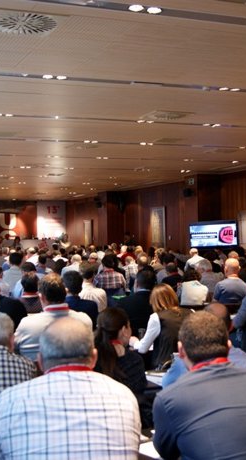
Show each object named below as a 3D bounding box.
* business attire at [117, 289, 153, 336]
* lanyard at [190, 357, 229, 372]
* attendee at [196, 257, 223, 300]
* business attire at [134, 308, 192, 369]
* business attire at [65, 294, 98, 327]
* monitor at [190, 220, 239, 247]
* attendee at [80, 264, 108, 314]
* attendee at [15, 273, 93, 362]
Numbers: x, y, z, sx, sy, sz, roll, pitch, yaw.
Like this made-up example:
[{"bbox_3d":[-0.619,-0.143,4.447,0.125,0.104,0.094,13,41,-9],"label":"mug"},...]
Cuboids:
[{"bbox_3d":[0.176,0.834,5.947,0.500,0.660,0.380,-1,-1,-16],"label":"business attire"},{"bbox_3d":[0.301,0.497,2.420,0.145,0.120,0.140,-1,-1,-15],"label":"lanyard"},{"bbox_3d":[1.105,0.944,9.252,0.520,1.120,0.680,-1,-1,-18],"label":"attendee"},{"bbox_3d":[0.306,0.834,4.747,0.470,0.600,0.420,-1,-1,-22],"label":"business attire"},{"bbox_3d":[-0.404,0.840,5.593,0.480,0.640,0.380,-1,-1,-22],"label":"business attire"},{"bbox_3d":[2.343,0.117,17.797,1.280,0.710,0.090,-1,-1,7],"label":"monitor"},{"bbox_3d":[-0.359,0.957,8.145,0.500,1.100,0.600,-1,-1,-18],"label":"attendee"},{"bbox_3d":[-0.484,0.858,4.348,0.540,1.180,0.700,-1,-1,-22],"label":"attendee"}]

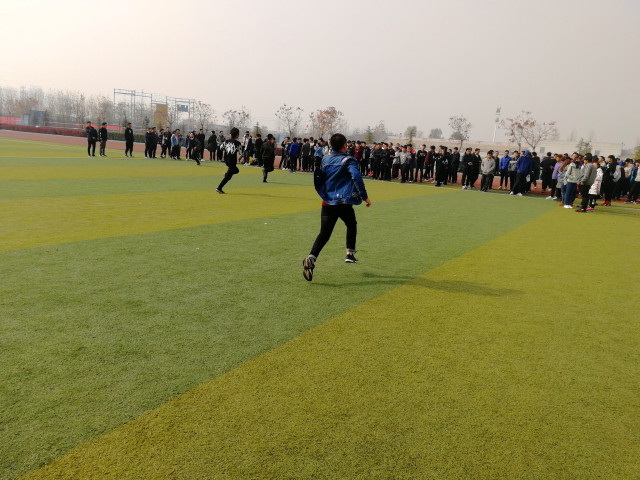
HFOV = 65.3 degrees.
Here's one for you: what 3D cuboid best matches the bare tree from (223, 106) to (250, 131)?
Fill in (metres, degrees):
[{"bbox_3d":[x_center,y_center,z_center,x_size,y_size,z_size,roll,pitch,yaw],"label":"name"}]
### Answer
[{"bbox_3d":[-7.813,-10.302,46.500,2.580,4.130,2.580,4,11,0],"label":"bare tree"}]

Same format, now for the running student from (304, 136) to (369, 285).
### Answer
[{"bbox_3d":[0.213,-0.386,5.838,0.640,1.660,0.880,10,13,27],"label":"running student"}]

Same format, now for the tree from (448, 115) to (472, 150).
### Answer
[{"bbox_3d":[10.898,-7.588,39.121,1.870,4.350,1.870,4,11,0],"label":"tree"}]

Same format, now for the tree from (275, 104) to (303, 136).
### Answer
[{"bbox_3d":[-2.891,-9.858,44.988,2.500,4.550,2.500,4,11,0],"label":"tree"}]

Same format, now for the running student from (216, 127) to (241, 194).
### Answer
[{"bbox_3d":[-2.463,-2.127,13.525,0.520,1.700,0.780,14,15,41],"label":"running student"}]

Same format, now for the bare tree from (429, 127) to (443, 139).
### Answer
[{"bbox_3d":[19.050,-16.206,83.176,2.310,5.270,2.310,4,11,0],"label":"bare tree"}]

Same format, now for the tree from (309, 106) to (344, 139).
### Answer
[{"bbox_3d":[0.505,-9.416,44.007,3.150,4.550,3.150,4,11,0],"label":"tree"}]

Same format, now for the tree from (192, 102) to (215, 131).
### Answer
[{"bbox_3d":[-11.209,-11.044,47.931,2.090,4.550,2.090,4,11,0],"label":"tree"}]

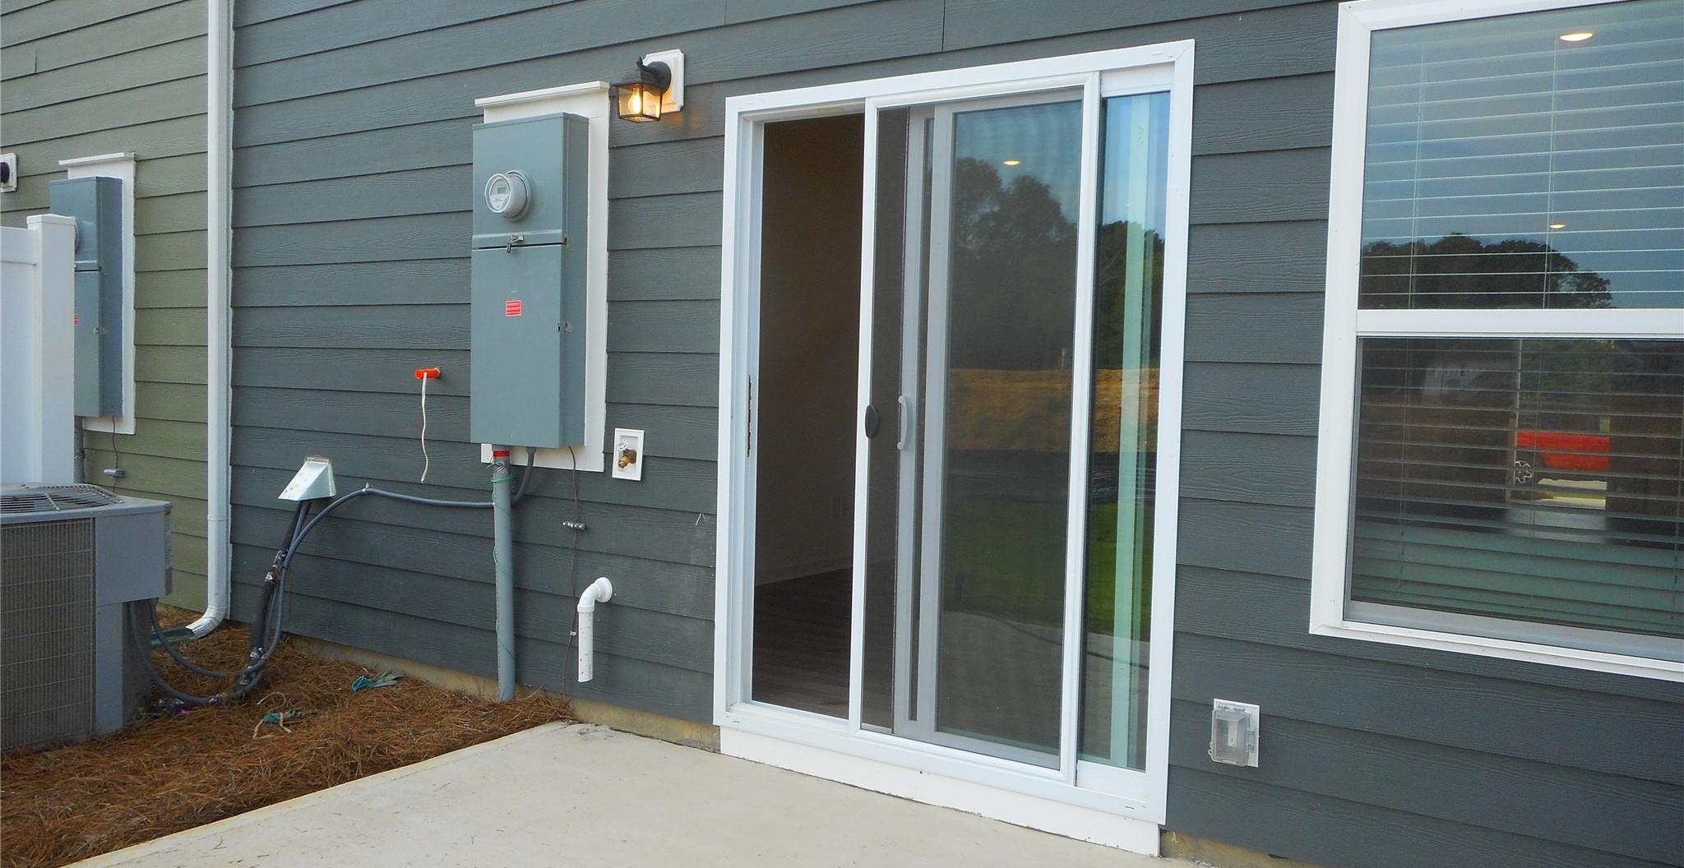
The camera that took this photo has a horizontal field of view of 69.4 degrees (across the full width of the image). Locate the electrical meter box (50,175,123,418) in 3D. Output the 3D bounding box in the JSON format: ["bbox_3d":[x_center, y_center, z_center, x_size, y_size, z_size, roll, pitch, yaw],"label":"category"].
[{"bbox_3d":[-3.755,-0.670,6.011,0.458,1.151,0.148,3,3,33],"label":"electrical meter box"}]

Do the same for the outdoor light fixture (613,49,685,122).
[{"bbox_3d":[-0.651,-1.147,4.012,0.180,0.257,0.187,3,3,33],"label":"outdoor light fixture"}]

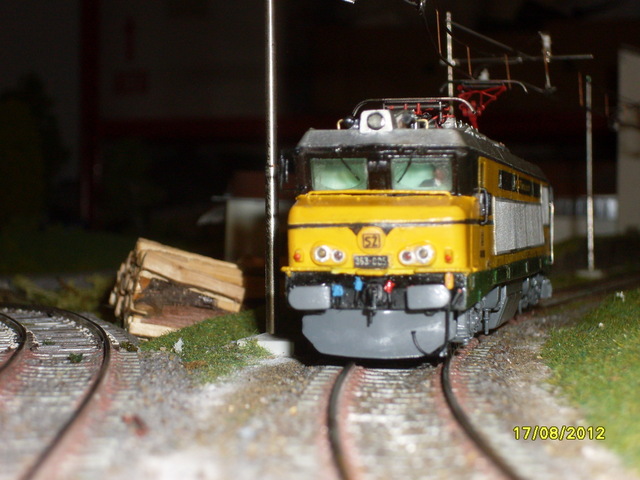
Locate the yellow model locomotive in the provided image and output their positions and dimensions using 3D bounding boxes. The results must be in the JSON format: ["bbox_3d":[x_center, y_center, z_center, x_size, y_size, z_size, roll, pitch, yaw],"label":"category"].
[{"bbox_3d":[0.030,-0.004,0.432,0.035,0.053,0.230,0,0,11],"label":"yellow model locomotive"}]

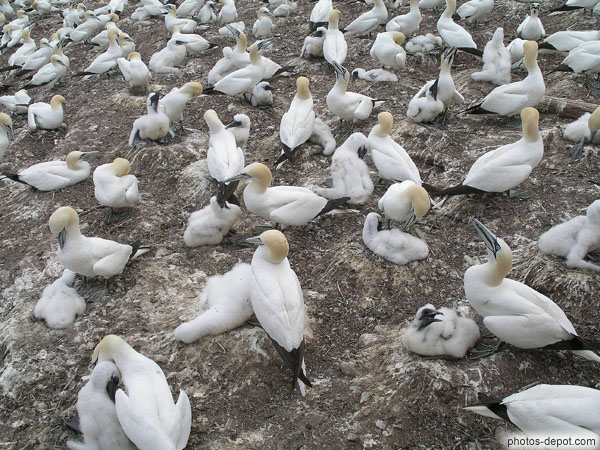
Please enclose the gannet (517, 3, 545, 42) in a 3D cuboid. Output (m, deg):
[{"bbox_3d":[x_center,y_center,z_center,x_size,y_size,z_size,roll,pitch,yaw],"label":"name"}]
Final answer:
[{"bbox_3d":[1.948,-1.722,5.430,0.250,0.390,0.400,-4,30,0],"label":"gannet"}]

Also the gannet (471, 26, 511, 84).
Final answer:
[{"bbox_3d":[1.401,-1.249,4.726,0.290,0.440,0.300,-2,30,4],"label":"gannet"}]

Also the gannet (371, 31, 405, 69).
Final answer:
[{"bbox_3d":[0.726,-1.436,5.248,0.240,0.370,0.450,9,33,21],"label":"gannet"}]

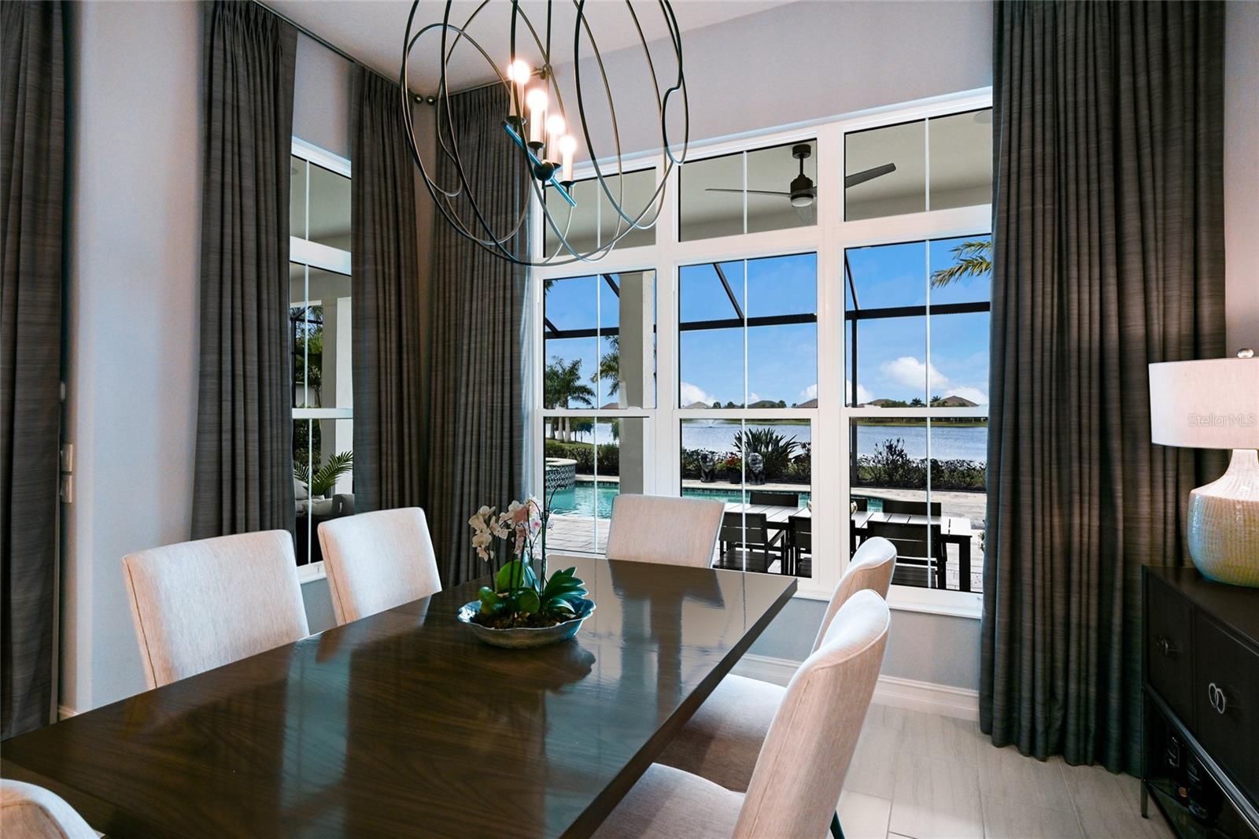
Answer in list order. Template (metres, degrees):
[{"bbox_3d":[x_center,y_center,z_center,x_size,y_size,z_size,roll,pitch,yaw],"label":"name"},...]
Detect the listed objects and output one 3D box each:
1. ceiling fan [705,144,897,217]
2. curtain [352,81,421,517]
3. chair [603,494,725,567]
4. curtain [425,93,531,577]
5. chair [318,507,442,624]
[{"bbox_3d":[1.361,-1.877,4.915,1.420,0.485,1.320,0,0,25],"label":"ceiling fan"},{"bbox_3d":[-1.518,-0.349,3.962,0.140,3.473,0.560,0,0,25],"label":"curtain"},{"bbox_3d":[0.082,0.883,2.773,0.550,1.000,0.640,0,0,25],"label":"chair"},{"bbox_3d":[-0.996,-0.347,4.034,0.800,3.473,0.150,0,0,25],"label":"curtain"},{"bbox_3d":[-0.765,0.877,2.346,0.630,1.000,0.540,0,0,25],"label":"chair"}]

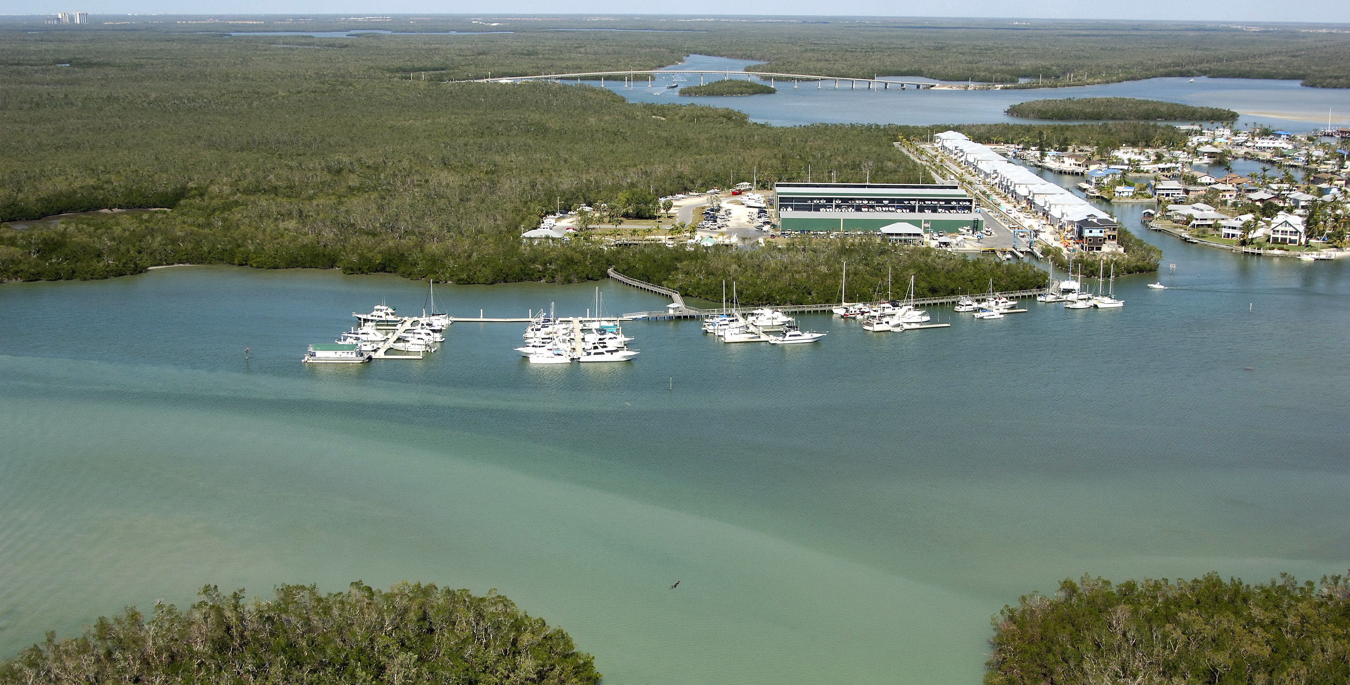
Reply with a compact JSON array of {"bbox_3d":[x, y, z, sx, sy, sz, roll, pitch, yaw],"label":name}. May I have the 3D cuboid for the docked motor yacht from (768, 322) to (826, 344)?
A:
[{"bbox_3d":[33.730,-2.110,451.090,15.600,4.400,4.400,-2,12,-11],"label":"docked motor yacht"}]

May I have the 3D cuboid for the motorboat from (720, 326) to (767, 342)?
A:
[{"bbox_3d":[18.610,-2.300,454.030,12.120,3.400,3.800,-2,12,-11],"label":"motorboat"}]

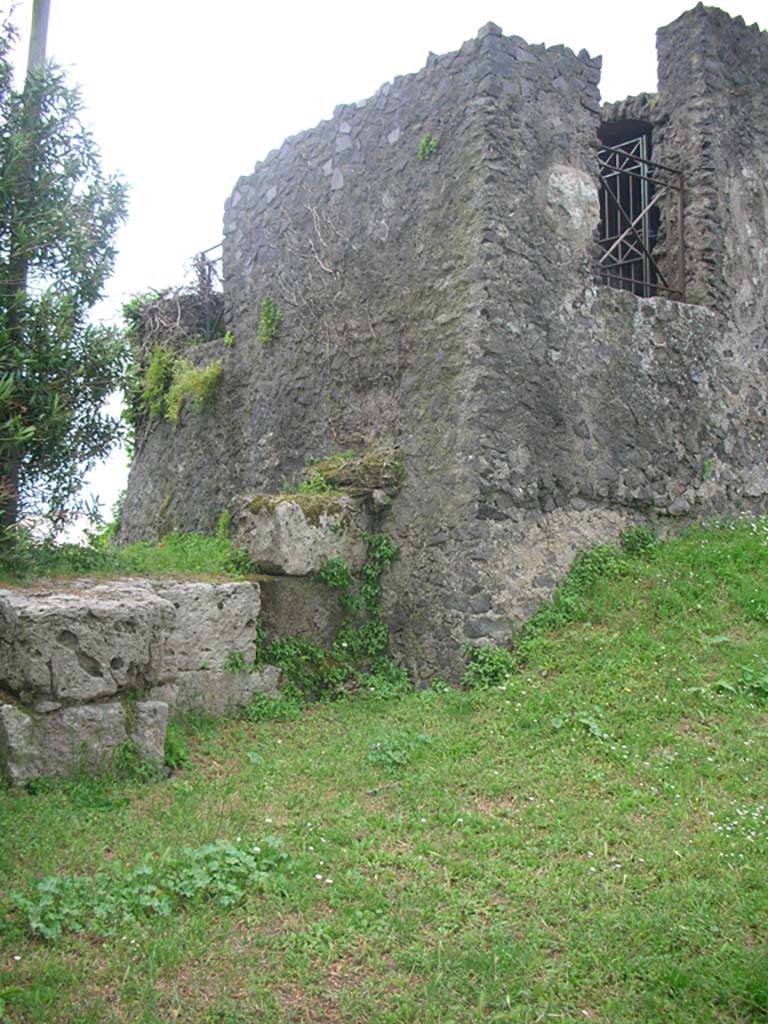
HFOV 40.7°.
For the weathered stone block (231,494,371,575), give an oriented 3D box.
[{"bbox_3d":[-0.585,0.164,7.000,0.859,0.511,0.600,0,-1,-12],"label":"weathered stone block"}]

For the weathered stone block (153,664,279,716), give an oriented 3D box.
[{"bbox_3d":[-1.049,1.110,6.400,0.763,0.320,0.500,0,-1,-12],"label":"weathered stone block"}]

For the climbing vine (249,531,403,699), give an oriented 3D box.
[{"bbox_3d":[-0.420,0.677,7.200,0.955,1.095,0.650,0,-1,-15],"label":"climbing vine"}]

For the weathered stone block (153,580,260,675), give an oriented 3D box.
[{"bbox_3d":[-1.109,0.691,6.400,0.643,0.505,0.500,0,-1,-12],"label":"weathered stone block"}]

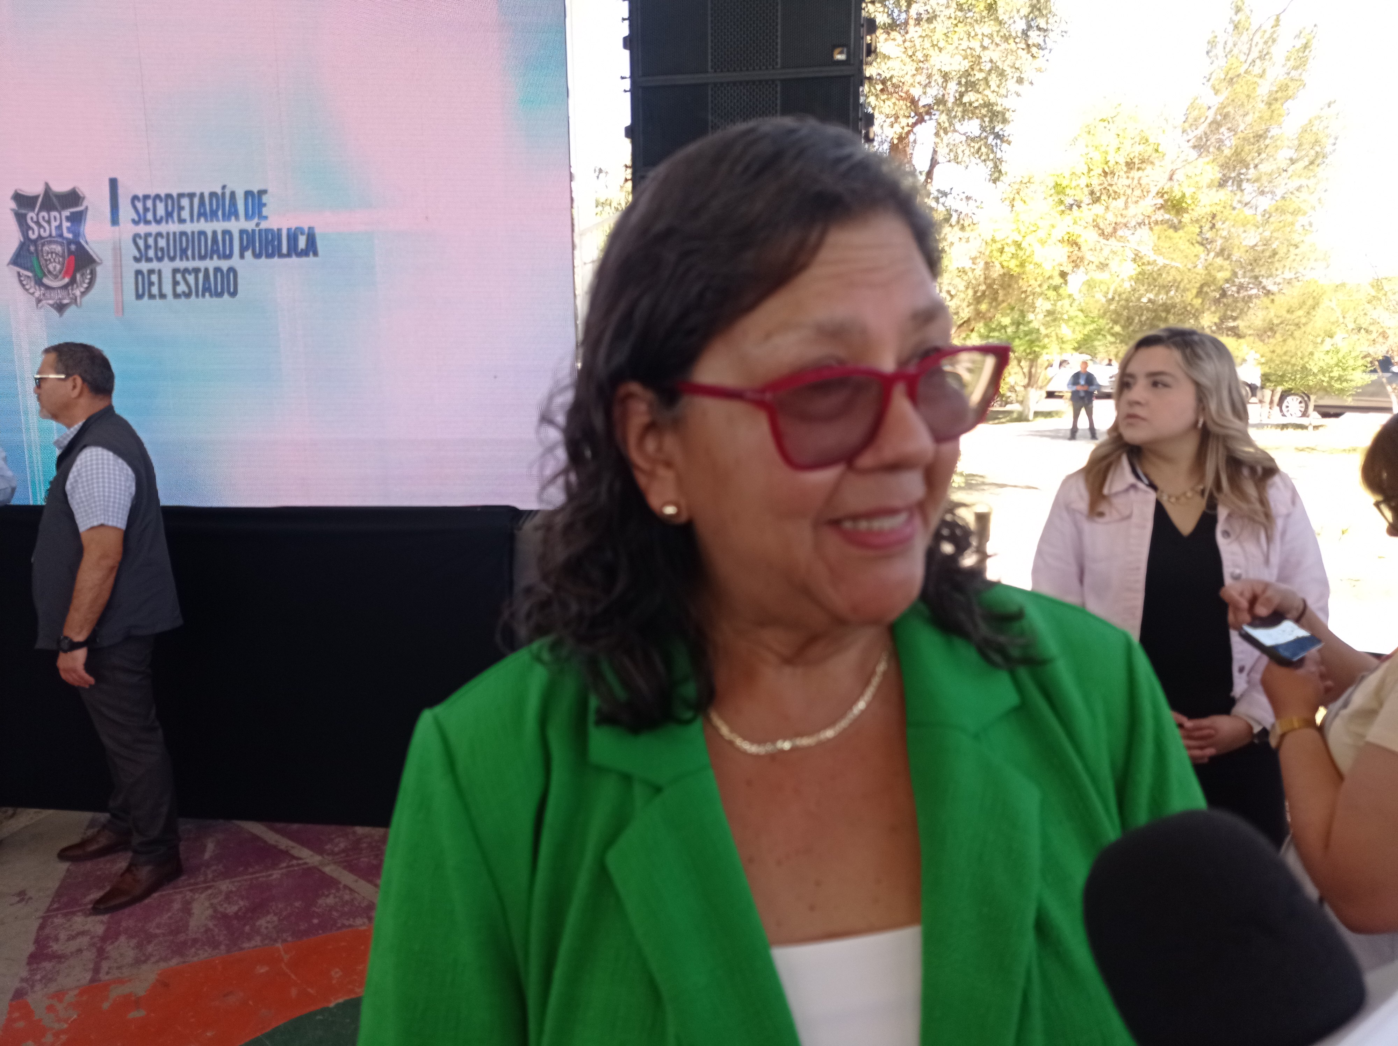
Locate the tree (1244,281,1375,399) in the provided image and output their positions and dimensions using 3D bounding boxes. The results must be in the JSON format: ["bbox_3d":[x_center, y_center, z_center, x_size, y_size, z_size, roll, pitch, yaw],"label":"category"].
[{"bbox_3d":[13.719,-3.885,25.500,2.850,3.050,2.800,3,8,28],"label":"tree"}]

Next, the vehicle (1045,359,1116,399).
[{"bbox_3d":[13.157,-4.916,38.500,4.500,1.550,1.820,1,7,16],"label":"vehicle"}]

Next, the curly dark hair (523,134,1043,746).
[{"bbox_3d":[0.043,-0.062,0.612,0.265,0.310,0.245,-5,8,-34],"label":"curly dark hair"}]

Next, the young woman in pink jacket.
[{"bbox_3d":[0.895,0.442,2.168,0.530,1.620,0.360,2,7,19],"label":"young woman in pink jacket"}]

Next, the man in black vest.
[{"bbox_3d":[-1.832,0.283,3.501,0.430,1.680,0.500,-5,8,-31],"label":"man in black vest"}]

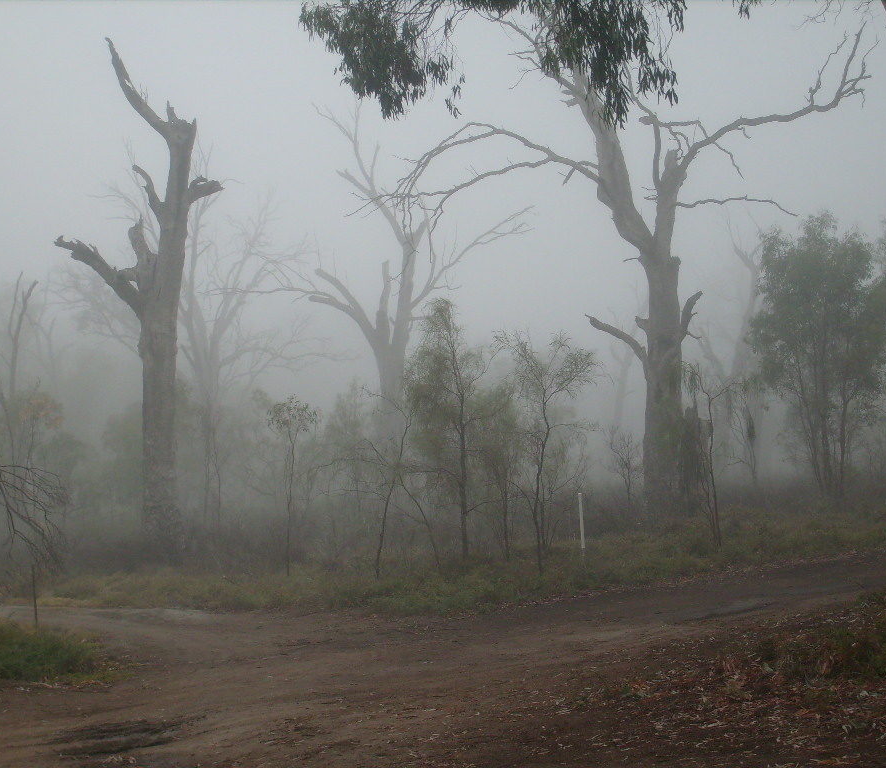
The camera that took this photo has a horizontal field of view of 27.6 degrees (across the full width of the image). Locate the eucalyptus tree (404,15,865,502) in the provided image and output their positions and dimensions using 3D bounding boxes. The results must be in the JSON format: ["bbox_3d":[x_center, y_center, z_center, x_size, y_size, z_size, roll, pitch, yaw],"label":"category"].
[{"bbox_3d":[4.572,-2.914,44.000,11.660,12.290,7.580,0,-2,0],"label":"eucalyptus tree"}]

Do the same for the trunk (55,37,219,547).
[{"bbox_3d":[-6.391,-1.811,38.000,3.540,10.890,2.650,0,-2,0],"label":"trunk"}]

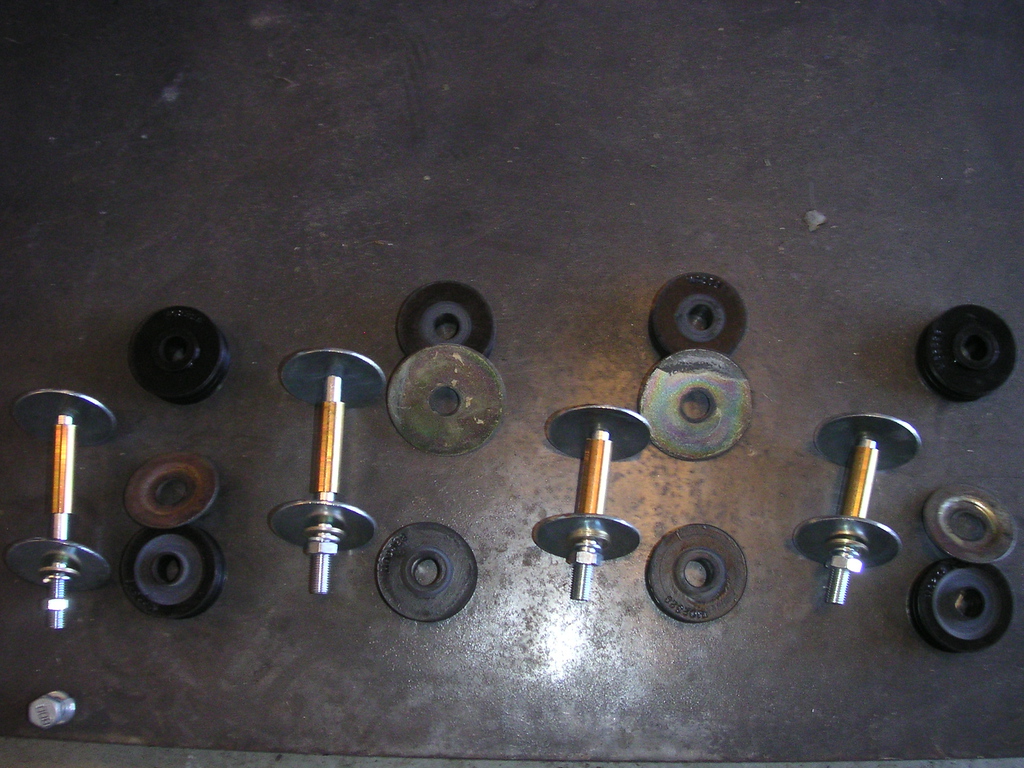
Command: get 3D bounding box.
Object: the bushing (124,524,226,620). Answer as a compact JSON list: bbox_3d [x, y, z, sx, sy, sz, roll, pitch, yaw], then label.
[{"bbox_3d":[-0.184,0.103,0.596,0.050,0.020,0.050,0,78,-1],"label":"bushing"}]

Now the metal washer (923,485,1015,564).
[{"bbox_3d":[0.252,0.076,0.602,0.050,0.006,0.050,0,51,-4],"label":"metal washer"}]

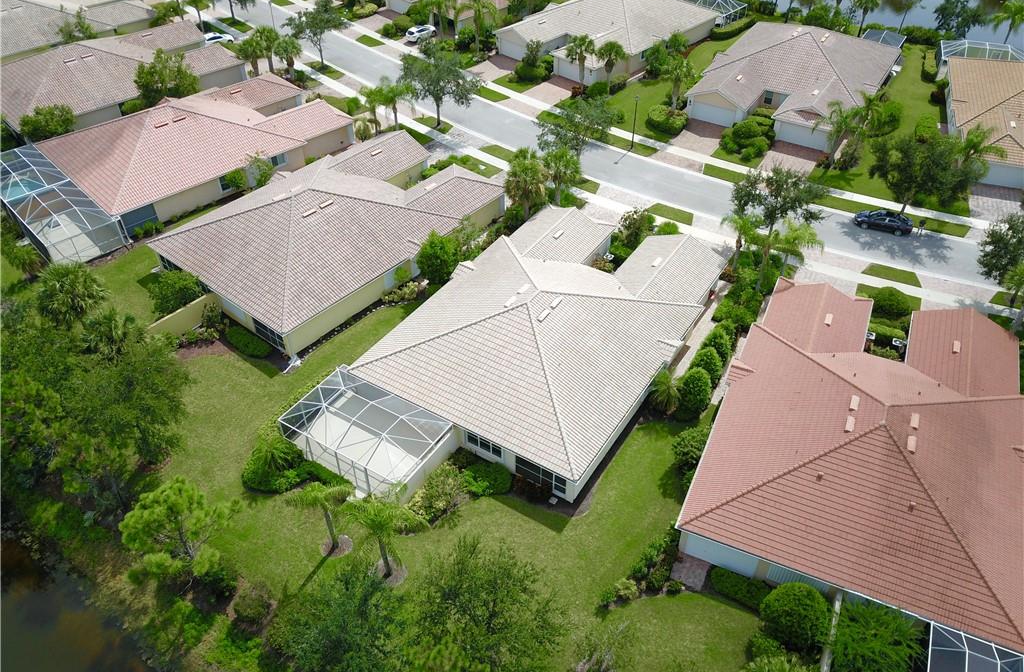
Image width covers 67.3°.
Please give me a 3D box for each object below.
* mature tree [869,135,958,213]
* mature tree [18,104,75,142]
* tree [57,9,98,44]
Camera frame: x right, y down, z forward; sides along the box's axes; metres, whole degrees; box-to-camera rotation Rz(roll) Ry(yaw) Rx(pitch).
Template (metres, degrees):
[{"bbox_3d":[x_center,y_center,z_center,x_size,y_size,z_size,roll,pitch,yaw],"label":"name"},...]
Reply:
[{"bbox_3d":[34.529,-13.817,66.794,6.890,7.240,6.890,22,46,22],"label":"mature tree"},{"bbox_3d":[-48.227,-21.258,80.066,5.037,5.442,5.037,-2,41,0],"label":"mature tree"},{"bbox_3d":[-57.000,-40.609,100.926,4.686,4.304,4.686,0,41,0],"label":"tree"}]

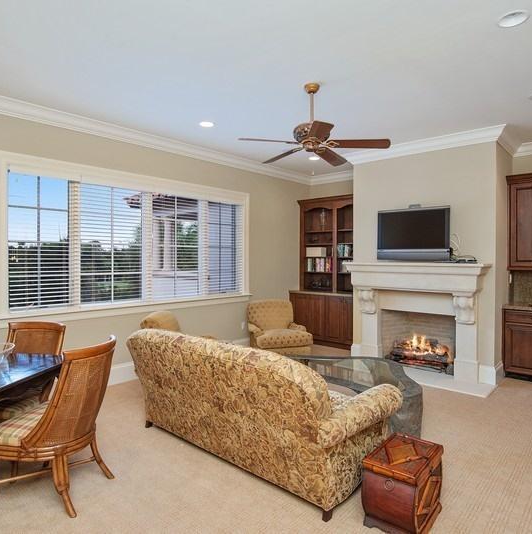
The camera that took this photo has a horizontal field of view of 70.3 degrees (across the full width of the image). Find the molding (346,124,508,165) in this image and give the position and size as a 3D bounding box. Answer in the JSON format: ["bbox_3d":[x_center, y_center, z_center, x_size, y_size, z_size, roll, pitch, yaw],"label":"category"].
[{"bbox_3d":[2.017,-1.584,5.059,2.070,0.125,0.125,1,1,42],"label":"molding"}]

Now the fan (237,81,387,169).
[{"bbox_3d":[0.407,-1.312,3.343,1.300,0.600,1.300,1,1,43],"label":"fan"}]

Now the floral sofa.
[{"bbox_3d":[-0.112,0.967,3.027,2.100,0.930,1.000,1,2,40],"label":"floral sofa"}]

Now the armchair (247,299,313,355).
[{"bbox_3d":[0.155,0.965,5.718,0.820,0.860,0.880,0,1,-19],"label":"armchair"}]

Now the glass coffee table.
[{"bbox_3d":[0.837,1.216,3.778,1.600,0.430,1.120,1,1,43],"label":"glass coffee table"}]

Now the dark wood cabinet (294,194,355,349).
[{"bbox_3d":[1.183,0.082,6.683,1.380,2.590,0.580,1,1,43],"label":"dark wood cabinet"}]

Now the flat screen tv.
[{"bbox_3d":[1.949,-0.428,5.035,0.970,0.675,0.140,1,1,43],"label":"flat screen tv"}]

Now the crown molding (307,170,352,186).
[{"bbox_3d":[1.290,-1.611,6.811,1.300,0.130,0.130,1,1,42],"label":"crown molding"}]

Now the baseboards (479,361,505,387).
[{"bbox_3d":[2.747,1.286,4.611,0.190,0.210,0.420,1,2,39],"label":"baseboards"}]

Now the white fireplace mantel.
[{"bbox_3d":[1.808,0.668,4.823,1.830,1.435,0.500,1,2,39],"label":"white fireplace mantel"}]

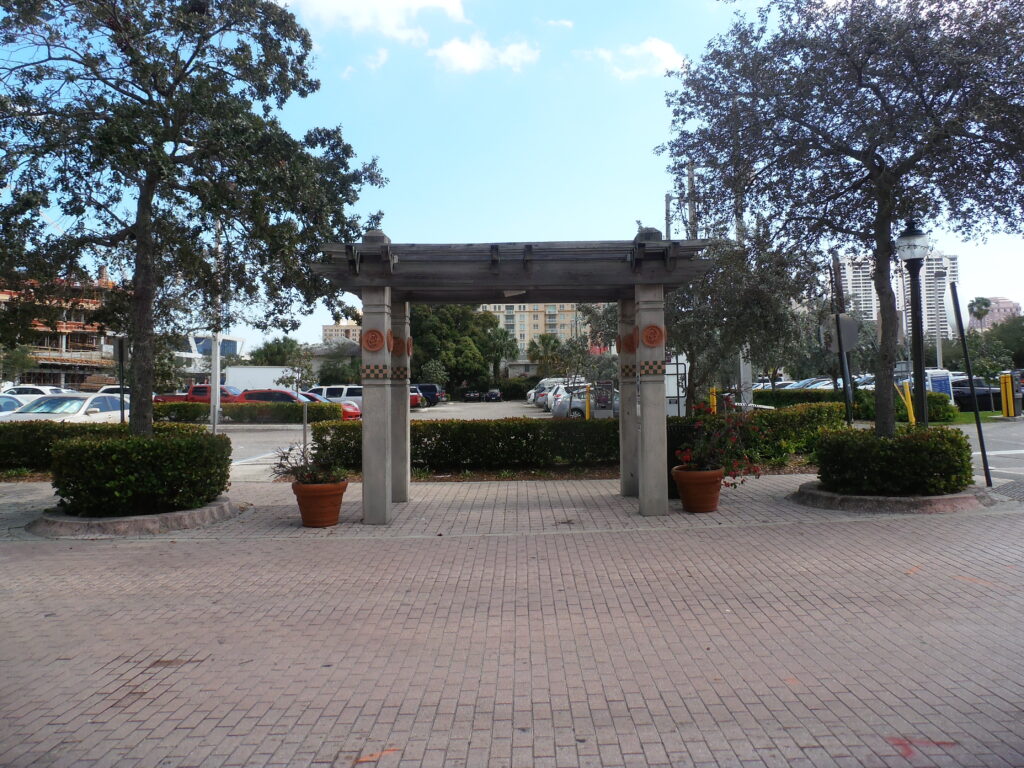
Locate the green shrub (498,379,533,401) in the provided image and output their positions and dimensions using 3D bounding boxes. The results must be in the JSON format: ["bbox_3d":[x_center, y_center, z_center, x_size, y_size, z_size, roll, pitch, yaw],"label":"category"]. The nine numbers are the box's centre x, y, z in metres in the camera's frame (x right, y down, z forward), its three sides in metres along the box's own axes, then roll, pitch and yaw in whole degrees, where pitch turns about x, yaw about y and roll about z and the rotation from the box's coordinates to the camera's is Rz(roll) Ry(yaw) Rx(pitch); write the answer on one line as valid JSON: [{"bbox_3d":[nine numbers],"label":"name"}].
[{"bbox_3d":[0.400,0.620,81.000,4.000,2.500,2.800,-1,-1,1],"label":"green shrub"}]

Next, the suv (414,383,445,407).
[{"bbox_3d":[-8.100,0.990,55.500,5.000,1.920,1.950,-1,-1,0],"label":"suv"}]

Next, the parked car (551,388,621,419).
[{"bbox_3d":[4.100,1.000,31.400,4.700,1.460,1.820,-1,-1,0],"label":"parked car"}]

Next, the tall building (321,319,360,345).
[{"bbox_3d":[-119.000,-20.000,512.000,36.000,48.000,25.000,-1,-1,0],"label":"tall building"}]

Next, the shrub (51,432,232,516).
[{"bbox_3d":[-4.980,1.130,9.600,2.250,0.940,2.100,-1,-1,0],"label":"shrub"}]

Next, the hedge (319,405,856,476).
[{"bbox_3d":[1.200,0.970,13.400,9.900,1.150,1.150,-1,-1,1],"label":"hedge"}]

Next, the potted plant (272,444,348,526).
[{"bbox_3d":[-2.450,1.220,8.580,0.900,0.950,0.820,-1,-1,0],"label":"potted plant"}]

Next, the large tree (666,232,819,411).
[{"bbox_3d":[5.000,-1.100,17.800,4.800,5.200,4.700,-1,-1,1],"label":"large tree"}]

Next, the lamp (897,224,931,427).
[{"bbox_3d":[6.570,-0.540,11.500,0.490,4.200,0.490,-1,-1,0],"label":"lamp"}]

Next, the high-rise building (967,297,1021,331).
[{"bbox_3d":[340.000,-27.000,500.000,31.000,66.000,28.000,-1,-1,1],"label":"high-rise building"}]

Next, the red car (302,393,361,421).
[{"bbox_3d":[-9.700,1.130,35.600,4.500,1.430,1.800,-1,-1,7],"label":"red car"}]

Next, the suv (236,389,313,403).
[{"bbox_3d":[-10.500,1.120,33.000,4.600,1.580,1.850,-1,-1,5],"label":"suv"}]

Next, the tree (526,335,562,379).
[{"bbox_3d":[3.850,-2.000,84.000,4.200,7.700,4.200,-1,-1,1],"label":"tree"}]

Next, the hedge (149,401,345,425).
[{"bbox_3d":[-11.300,1.200,30.400,8.100,0.900,1.100,-1,-1,0],"label":"hedge"}]

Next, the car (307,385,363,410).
[{"bbox_3d":[-9.200,0.970,36.500,5.000,1.850,1.950,-1,-1,0],"label":"car"}]

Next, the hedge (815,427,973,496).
[{"bbox_3d":[5.550,1.080,10.350,2.100,0.830,2.000,-1,-1,0],"label":"hedge"}]

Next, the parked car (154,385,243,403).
[{"bbox_3d":[-15.100,1.000,36.000,5.600,1.880,1.950,-1,-1,0],"label":"parked car"}]

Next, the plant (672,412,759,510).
[{"bbox_3d":[2.610,0.960,9.050,1.100,1.300,0.950,-1,-1,0],"label":"plant"}]

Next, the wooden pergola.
[{"bbox_3d":[0.020,-0.130,9.200,4.650,3.470,2.300,-1,-1,1],"label":"wooden pergola"}]

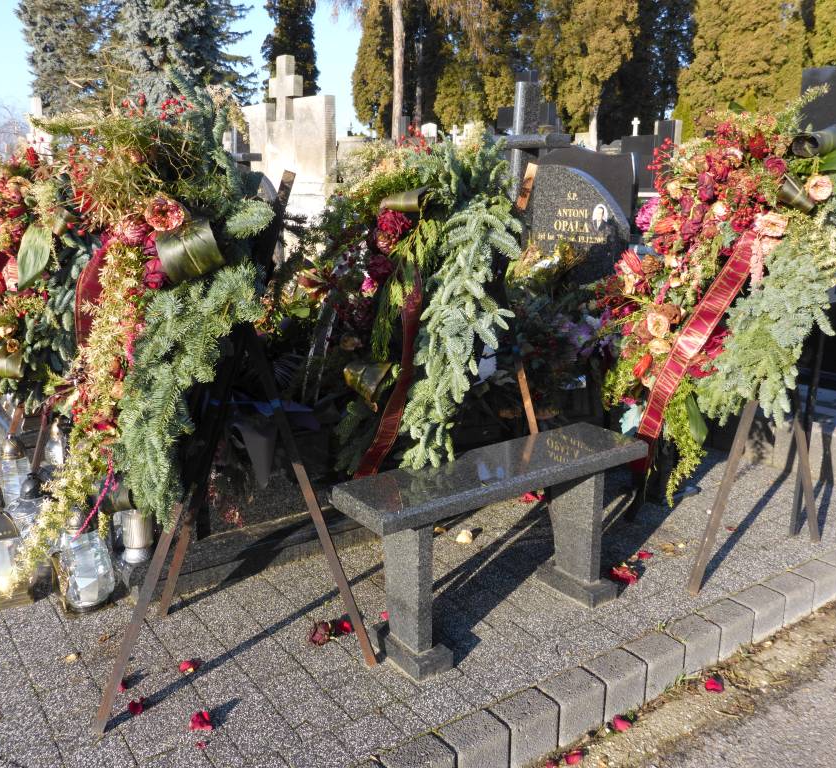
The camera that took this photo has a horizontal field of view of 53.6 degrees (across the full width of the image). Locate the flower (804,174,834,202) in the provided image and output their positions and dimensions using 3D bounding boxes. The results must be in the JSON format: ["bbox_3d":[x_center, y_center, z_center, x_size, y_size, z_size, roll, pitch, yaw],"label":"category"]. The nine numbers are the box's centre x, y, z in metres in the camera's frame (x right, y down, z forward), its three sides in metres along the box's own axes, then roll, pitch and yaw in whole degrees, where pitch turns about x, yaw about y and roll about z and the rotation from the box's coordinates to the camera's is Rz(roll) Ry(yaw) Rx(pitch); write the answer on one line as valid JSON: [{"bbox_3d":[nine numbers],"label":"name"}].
[{"bbox_3d":[1.073,-0.524,2.220,0.074,0.074,0.056,7,16,29],"label":"flower"}]

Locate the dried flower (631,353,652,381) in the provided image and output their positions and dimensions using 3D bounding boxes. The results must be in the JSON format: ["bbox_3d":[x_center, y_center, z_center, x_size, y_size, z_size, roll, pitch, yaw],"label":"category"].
[{"bbox_3d":[0.694,-0.051,2.560,0.058,0.076,0.052,10,17,36],"label":"dried flower"}]

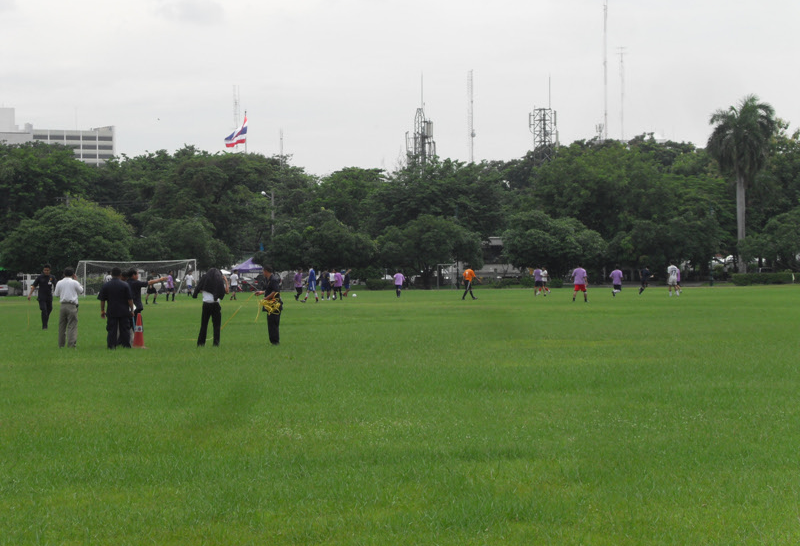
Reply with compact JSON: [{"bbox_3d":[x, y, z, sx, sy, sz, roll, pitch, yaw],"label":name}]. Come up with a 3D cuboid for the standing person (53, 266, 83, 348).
[{"bbox_3d":[-6.898,0.736,49.200,0.570,1.700,0.420,-1,0,14],"label":"standing person"}]

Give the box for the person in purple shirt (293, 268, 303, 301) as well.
[{"bbox_3d":[-5.019,0.566,116.000,0.550,1.670,0.500,-1,0,23],"label":"person in purple shirt"}]

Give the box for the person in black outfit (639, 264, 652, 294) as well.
[{"bbox_3d":[13.201,0.405,126.500,0.750,1.570,0.550,-1,0,-37],"label":"person in black outfit"}]

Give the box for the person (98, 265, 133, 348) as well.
[{"bbox_3d":[-5.857,0.733,48.700,0.700,1.700,0.380,-1,0,5],"label":"person"}]

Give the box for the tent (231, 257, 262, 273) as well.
[{"bbox_3d":[-12.410,0.125,197.000,3.000,2.900,3.000,-1,0,-15],"label":"tent"}]

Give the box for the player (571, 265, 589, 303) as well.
[{"bbox_3d":[7.957,0.457,104.500,0.720,1.700,0.450,-1,0,9],"label":"player"}]

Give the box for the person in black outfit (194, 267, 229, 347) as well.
[{"bbox_3d":[-3.997,0.735,49.800,0.720,1.690,0.500,-1,0,0],"label":"person in black outfit"}]

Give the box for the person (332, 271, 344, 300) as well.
[{"bbox_3d":[-3.222,0.613,122.500,0.550,1.640,0.550,-1,0,-41],"label":"person"}]

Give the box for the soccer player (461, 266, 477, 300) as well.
[{"bbox_3d":[3.366,0.478,115.000,0.750,1.710,0.600,-1,0,-41],"label":"soccer player"}]

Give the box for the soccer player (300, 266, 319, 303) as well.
[{"bbox_3d":[-4.219,0.539,110.500,0.820,1.730,0.550,-1,0,-15],"label":"soccer player"}]

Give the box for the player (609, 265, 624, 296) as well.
[{"bbox_3d":[10.516,0.374,114.500,0.620,1.600,0.600,-1,0,30],"label":"player"}]

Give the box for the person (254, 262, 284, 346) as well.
[{"bbox_3d":[-2.723,0.676,49.000,0.500,1.710,0.500,-1,0,-22],"label":"person"}]

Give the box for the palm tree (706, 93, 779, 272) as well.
[{"bbox_3d":[28.539,-6.961,197.000,5.800,15.800,5.800,-1,0,0],"label":"palm tree"}]

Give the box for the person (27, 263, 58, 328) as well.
[{"bbox_3d":[-9.465,0.647,62.500,0.680,1.760,0.480,-1,0,-5],"label":"person"}]

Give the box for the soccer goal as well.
[{"bbox_3d":[-17.505,0.378,156.159,7.450,2.450,2.500,-1,0,-22],"label":"soccer goal"}]

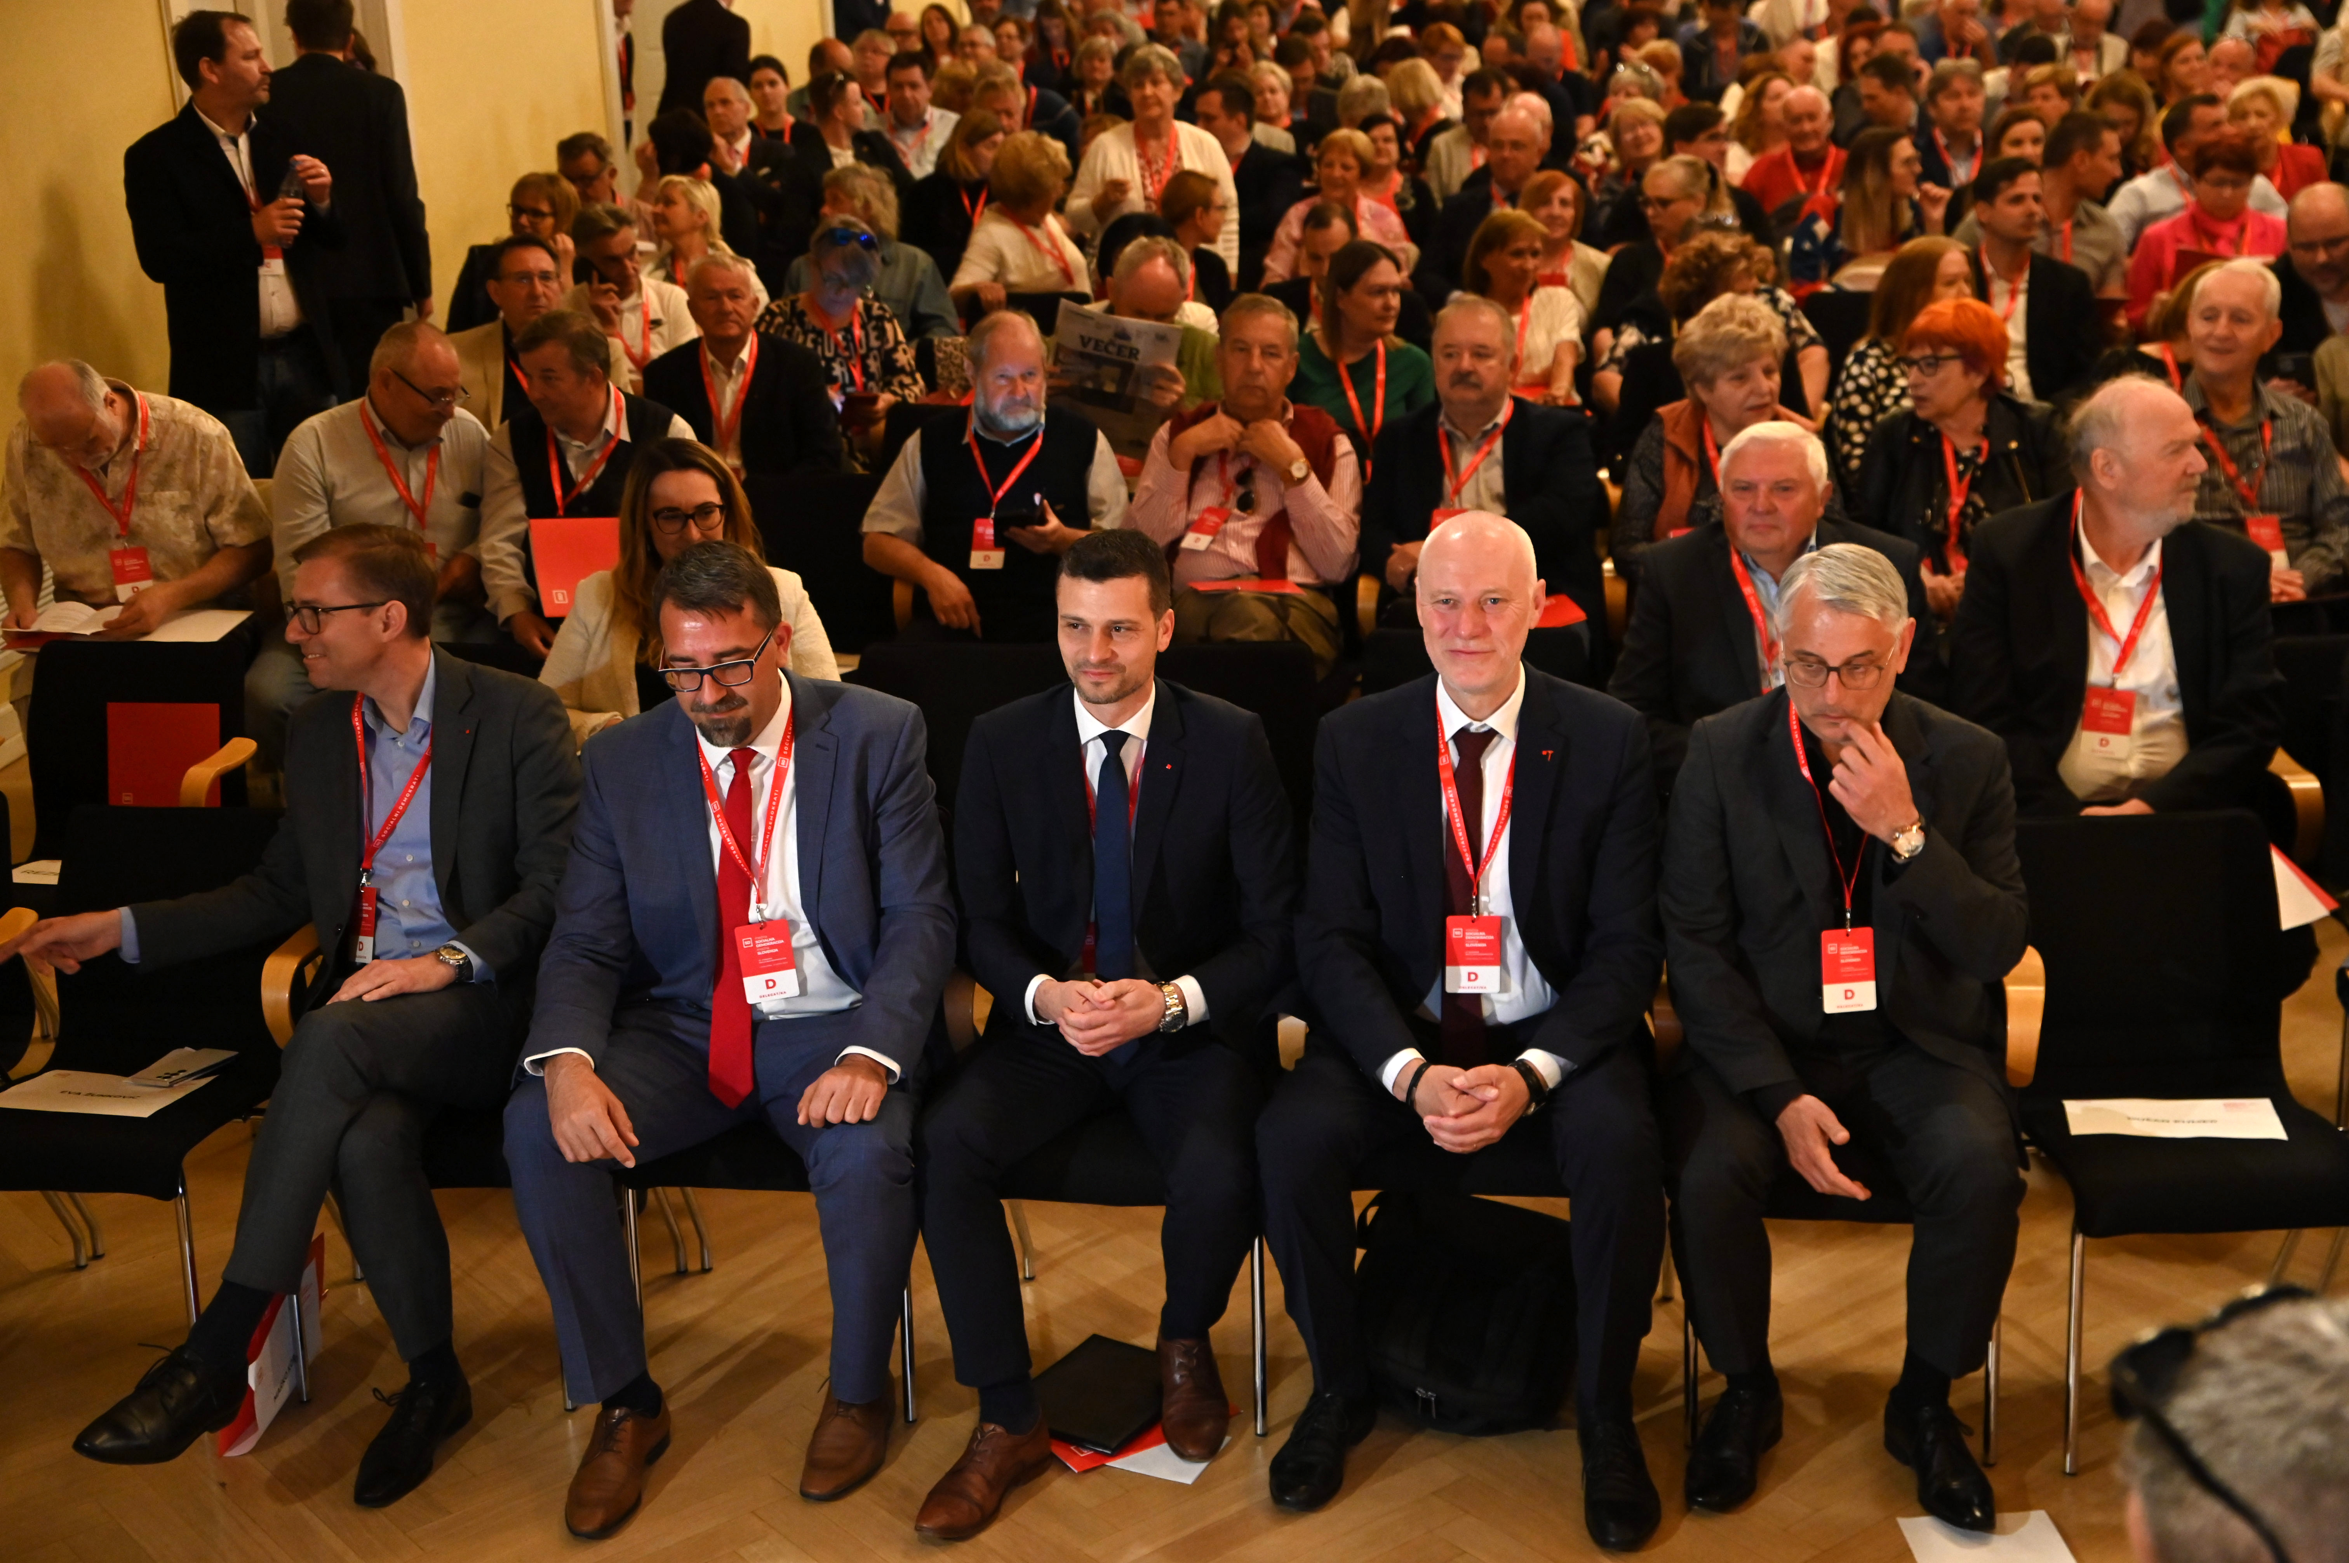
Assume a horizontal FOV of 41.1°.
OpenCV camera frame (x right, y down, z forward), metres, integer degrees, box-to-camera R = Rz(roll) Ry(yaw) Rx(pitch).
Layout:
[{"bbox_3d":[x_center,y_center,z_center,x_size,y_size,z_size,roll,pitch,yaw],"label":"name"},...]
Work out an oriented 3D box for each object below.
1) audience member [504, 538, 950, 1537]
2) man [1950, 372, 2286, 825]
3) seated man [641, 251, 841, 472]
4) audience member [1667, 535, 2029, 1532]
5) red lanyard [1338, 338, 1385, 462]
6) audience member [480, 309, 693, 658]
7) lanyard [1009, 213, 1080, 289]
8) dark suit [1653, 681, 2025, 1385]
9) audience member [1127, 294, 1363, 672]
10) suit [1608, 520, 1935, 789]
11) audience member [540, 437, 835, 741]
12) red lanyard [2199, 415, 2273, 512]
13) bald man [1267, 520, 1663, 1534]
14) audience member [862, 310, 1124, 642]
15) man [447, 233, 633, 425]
[{"bbox_3d":[-0.623,0.323,4.437,0.610,1.280,0.760,-1,18,5],"label":"audience member"},{"bbox_3d":[1.640,0.017,5.373,0.590,1.340,0.820,1,17,5],"label":"man"},{"bbox_3d":[-1.059,-0.567,7.430,0.540,1.320,0.820,0,17,3],"label":"seated man"},{"bbox_3d":[0.955,0.340,4.433,0.540,1.300,0.740,1,17,6],"label":"audience member"},{"bbox_3d":[0.466,-0.919,7.695,0.130,0.350,0.130,0,17,4],"label":"red lanyard"},{"bbox_3d":[-1.237,-0.269,6.351,0.530,1.270,0.780,2,18,11],"label":"audience member"},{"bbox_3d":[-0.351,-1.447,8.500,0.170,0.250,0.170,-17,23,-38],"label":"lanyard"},{"bbox_3d":[0.902,0.342,4.235,0.510,0.880,0.640,0,18,8],"label":"dark suit"},{"bbox_3d":[0.155,-0.334,6.618,0.550,1.320,0.820,0,17,4],"label":"audience member"},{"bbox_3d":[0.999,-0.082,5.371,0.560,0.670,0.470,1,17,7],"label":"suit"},{"bbox_3d":[-0.787,0.094,5.172,0.500,1.250,0.740,0,18,8],"label":"audience member"},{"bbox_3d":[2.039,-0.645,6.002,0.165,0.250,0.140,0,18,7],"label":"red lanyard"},{"bbox_3d":[0.393,0.306,4.232,0.560,1.330,0.720,0,18,8],"label":"bald man"},{"bbox_3d":[-0.387,-0.254,6.189,0.570,1.290,0.800,-1,18,5],"label":"audience member"},{"bbox_3d":[-1.489,-0.633,7.418,0.540,1.300,0.720,0,18,7],"label":"man"}]

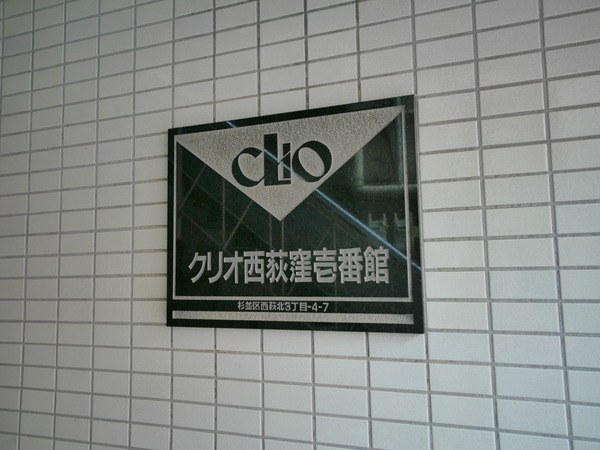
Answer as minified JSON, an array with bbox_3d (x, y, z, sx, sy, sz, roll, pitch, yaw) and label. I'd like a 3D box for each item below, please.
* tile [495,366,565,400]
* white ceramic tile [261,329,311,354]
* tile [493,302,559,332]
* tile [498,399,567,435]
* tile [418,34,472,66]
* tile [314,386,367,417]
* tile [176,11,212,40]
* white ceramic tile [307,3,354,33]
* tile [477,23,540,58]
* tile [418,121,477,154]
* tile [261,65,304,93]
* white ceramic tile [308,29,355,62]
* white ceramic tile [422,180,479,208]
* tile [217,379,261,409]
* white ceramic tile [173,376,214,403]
[{"bbox_3d":[0.355,0.242,0.751,0.095,0.045,0.009,-3,-6,20],"label":"tile"},{"bbox_3d":[-0.022,0.215,0.897,0.095,0.045,0.008,-3,-6,20],"label":"white ceramic tile"},{"bbox_3d":[0.353,0.144,0.761,0.095,0.045,0.008,-3,-6,20],"label":"tile"},{"bbox_3d":[0.354,0.292,0.745,0.095,0.045,0.008,-3,-6,20],"label":"tile"},{"bbox_3d":[0.249,-0.297,0.836,0.095,0.045,0.008,-3,-6,20],"label":"tile"},{"bbox_3d":[0.074,0.308,0.850,0.095,0.045,0.009,-3,-6,20],"label":"tile"},{"bbox_3d":[-0.223,-0.421,1.025,0.095,0.045,0.008,-3,-6,20],"label":"tile"},{"bbox_3d":[0.060,-0.386,0.917,0.095,0.045,0.008,-3,-6,20],"label":"white ceramic tile"},{"bbox_3d":[0.346,-0.304,0.806,0.095,0.044,0.008,-3,-6,20],"label":"tile"},{"bbox_3d":[0.253,-0.149,0.824,0.095,0.045,0.008,-3,-6,20],"label":"tile"},{"bbox_3d":[-0.032,-0.282,0.941,0.095,0.045,0.009,-3,-6,20],"label":"tile"},{"bbox_3d":[0.061,-0.338,0.915,0.095,0.044,0.008,-3,-6,20],"label":"white ceramic tile"},{"bbox_3d":[0.255,-0.050,0.817,0.095,0.044,0.008,-3,-6,20],"label":"white ceramic tile"},{"bbox_3d":[-0.115,0.320,0.922,0.095,0.045,0.008,-3,-6,20],"label":"tile"},{"bbox_3d":[-0.209,0.323,0.954,0.095,0.045,0.008,-3,-6,20],"label":"white ceramic tile"}]

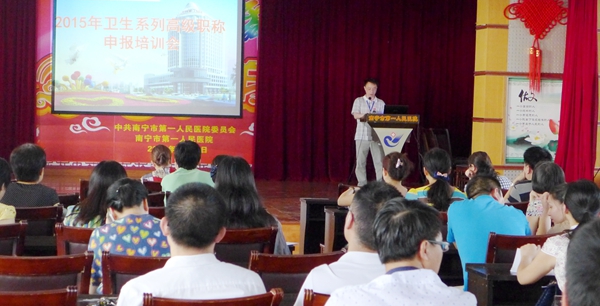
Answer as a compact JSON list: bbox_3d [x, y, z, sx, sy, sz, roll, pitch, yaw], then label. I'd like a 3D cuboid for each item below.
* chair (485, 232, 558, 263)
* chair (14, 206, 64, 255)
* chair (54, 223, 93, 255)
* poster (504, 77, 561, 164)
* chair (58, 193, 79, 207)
[{"bbox_3d":[1.068,0.863,6.321,0.460,0.950,0.550,1,2,-17],"label":"chair"},{"bbox_3d":[-1.618,0.732,7.059,0.470,0.920,0.560,1,3,-10],"label":"chair"},{"bbox_3d":[-1.032,0.812,6.185,0.460,0.950,0.550,1,2,-13],"label":"chair"},{"bbox_3d":[2.536,-0.342,12.900,0.683,0.925,0.040,1,3,-10],"label":"poster"},{"bbox_3d":[-1.672,0.692,7.851,0.470,0.920,0.560,1,3,-10],"label":"chair"}]

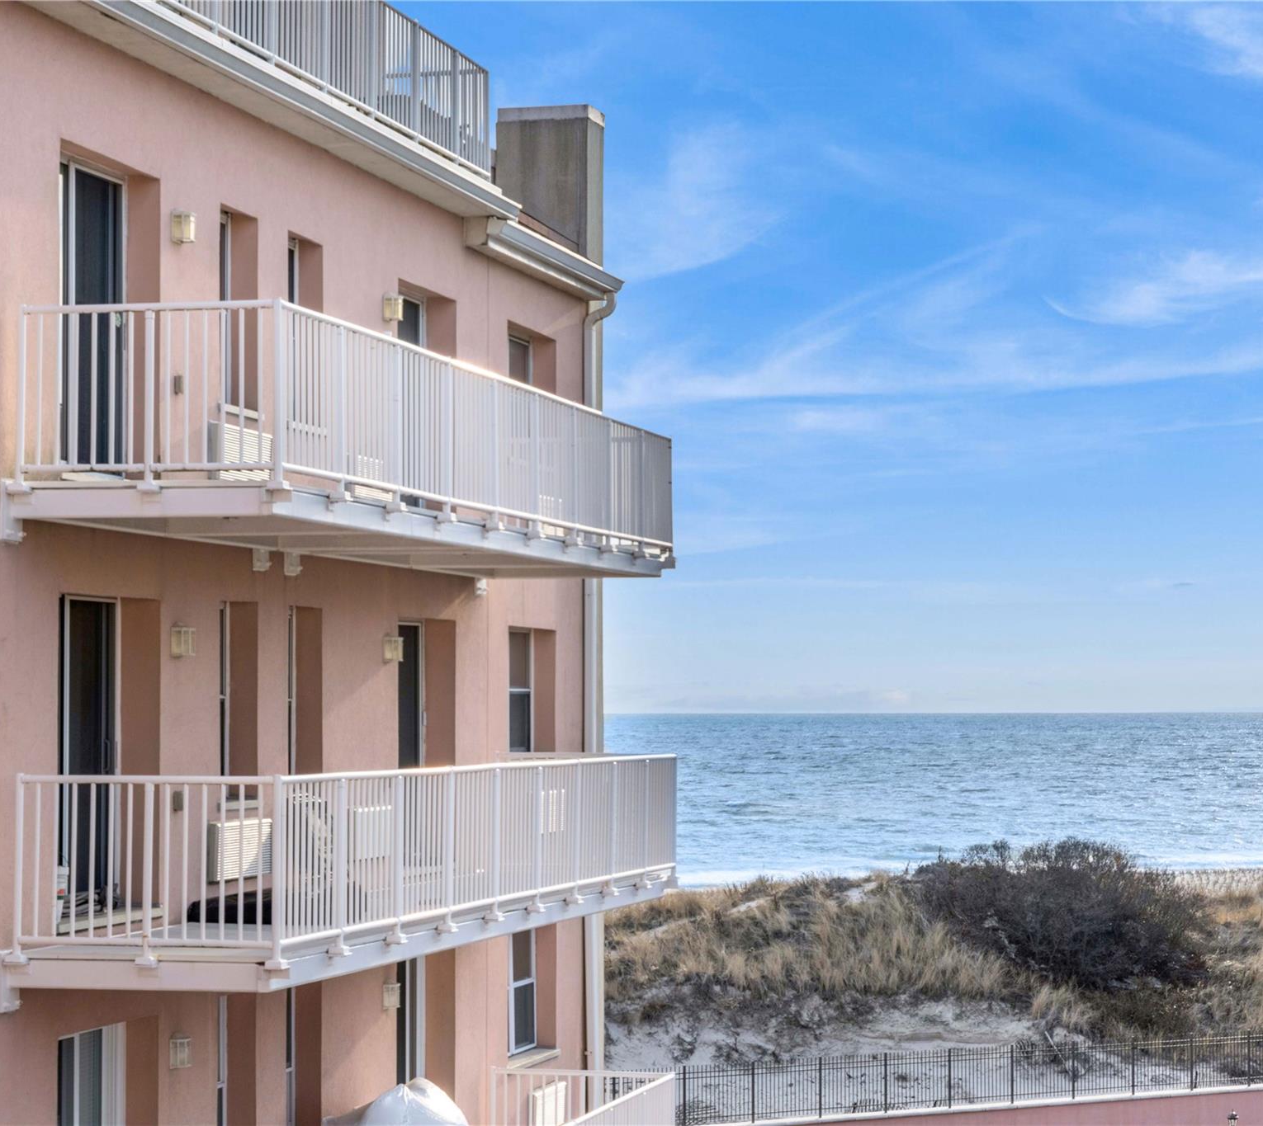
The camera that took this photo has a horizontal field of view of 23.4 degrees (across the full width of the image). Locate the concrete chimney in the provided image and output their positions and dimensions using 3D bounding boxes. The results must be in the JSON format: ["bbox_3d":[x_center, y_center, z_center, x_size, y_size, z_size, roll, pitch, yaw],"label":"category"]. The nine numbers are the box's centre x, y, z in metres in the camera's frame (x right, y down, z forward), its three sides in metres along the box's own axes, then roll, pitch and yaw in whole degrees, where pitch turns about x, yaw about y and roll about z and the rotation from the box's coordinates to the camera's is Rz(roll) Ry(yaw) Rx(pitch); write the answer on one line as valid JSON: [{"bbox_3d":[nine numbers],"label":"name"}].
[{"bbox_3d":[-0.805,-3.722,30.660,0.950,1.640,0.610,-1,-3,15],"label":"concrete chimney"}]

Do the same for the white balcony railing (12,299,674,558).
[{"bbox_3d":[-1.625,-0.749,22.310,1.720,1.100,9.370,-1,-3,15],"label":"white balcony railing"}]

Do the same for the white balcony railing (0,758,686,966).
[{"bbox_3d":[-1.620,2.000,22.210,1.730,1.100,9.440,-1,-3,15],"label":"white balcony railing"}]

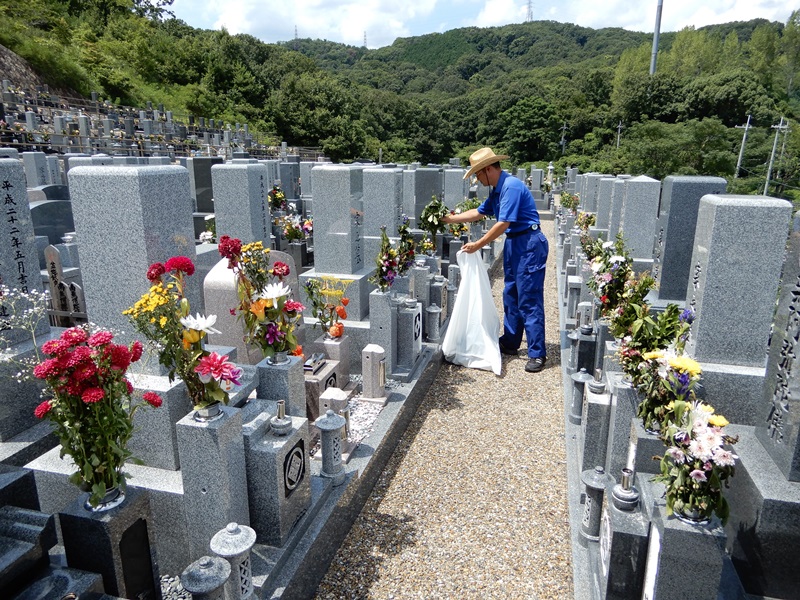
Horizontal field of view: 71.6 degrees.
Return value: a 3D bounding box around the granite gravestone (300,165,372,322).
[{"bbox_3d":[-0.425,-0.424,3.945,0.444,1.040,0.446,4,14,15],"label":"granite gravestone"}]

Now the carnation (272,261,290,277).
[{"bbox_3d":[-0.449,-0.119,2.104,0.060,0.052,0.060,0,13,0],"label":"carnation"}]

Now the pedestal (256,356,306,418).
[{"bbox_3d":[-0.469,0.501,2.241,0.136,0.523,0.136,3,14,15],"label":"pedestal"}]

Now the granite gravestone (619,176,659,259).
[{"bbox_3d":[2.304,-0.804,5.358,0.282,0.774,0.277,4,14,15],"label":"granite gravestone"}]

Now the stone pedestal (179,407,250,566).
[{"bbox_3d":[-0.581,0.614,1.768,0.137,0.523,0.137,3,14,15],"label":"stone pedestal"}]

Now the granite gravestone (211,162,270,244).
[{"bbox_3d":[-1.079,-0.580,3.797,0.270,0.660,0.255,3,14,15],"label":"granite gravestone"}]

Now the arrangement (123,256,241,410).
[{"bbox_3d":[-0.659,0.100,1.699,0.295,0.460,0.328,4,15,14],"label":"arrangement"}]

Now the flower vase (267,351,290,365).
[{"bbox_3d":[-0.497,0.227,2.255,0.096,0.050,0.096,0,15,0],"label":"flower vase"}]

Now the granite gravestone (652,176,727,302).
[{"bbox_3d":[1.760,-0.381,3.396,0.282,0.740,0.277,4,14,15],"label":"granite gravestone"}]

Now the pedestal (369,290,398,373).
[{"bbox_3d":[-0.102,0.210,3.601,0.147,0.521,0.148,4,14,15],"label":"pedestal"}]

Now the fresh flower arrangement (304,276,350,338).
[{"bbox_3d":[-0.394,0.040,3.036,0.210,0.327,0.251,4,15,14],"label":"fresh flower arrangement"}]

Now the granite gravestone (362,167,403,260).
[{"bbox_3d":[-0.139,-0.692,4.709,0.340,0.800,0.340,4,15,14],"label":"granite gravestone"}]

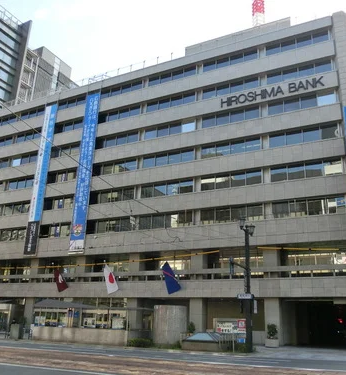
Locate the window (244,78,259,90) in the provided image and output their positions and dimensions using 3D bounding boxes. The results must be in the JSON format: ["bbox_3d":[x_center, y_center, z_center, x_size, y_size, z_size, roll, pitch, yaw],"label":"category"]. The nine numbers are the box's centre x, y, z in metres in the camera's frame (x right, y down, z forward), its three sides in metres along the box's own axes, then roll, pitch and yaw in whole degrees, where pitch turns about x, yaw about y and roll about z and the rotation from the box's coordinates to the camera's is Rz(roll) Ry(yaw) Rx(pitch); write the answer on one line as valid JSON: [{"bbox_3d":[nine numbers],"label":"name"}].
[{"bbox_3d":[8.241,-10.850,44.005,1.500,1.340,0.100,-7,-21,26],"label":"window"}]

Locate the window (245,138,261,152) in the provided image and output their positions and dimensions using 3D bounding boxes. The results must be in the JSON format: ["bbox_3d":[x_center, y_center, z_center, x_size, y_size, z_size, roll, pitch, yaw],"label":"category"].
[{"bbox_3d":[7.540,-3.997,39.316,1.454,1.425,0.150,-8,-21,27],"label":"window"}]

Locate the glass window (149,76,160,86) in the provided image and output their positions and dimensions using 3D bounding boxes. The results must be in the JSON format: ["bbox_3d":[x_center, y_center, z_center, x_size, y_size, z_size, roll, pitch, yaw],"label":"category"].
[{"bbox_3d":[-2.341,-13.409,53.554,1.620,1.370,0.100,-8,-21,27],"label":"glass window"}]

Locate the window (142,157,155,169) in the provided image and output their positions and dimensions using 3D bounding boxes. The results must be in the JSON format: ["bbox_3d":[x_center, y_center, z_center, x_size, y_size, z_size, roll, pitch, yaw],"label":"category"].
[{"bbox_3d":[-2.679,-2.796,47.157,1.509,1.557,0.150,-8,-21,27],"label":"window"}]

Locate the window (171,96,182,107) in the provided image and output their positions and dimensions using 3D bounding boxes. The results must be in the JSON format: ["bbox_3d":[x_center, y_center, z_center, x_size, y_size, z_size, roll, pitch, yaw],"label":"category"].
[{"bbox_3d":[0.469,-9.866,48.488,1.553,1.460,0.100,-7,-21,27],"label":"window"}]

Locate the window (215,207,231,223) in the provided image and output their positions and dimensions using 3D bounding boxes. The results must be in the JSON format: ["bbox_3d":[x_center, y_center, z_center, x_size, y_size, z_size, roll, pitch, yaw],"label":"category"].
[{"bbox_3d":[4.681,2.596,38.562,1.454,1.425,0.150,-8,-21,27],"label":"window"}]

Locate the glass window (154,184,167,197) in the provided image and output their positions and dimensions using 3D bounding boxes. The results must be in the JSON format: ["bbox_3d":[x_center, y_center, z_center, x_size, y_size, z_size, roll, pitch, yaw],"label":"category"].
[{"bbox_3d":[-1.394,0.409,48.159,1.620,1.668,0.100,-8,-21,27],"label":"glass window"}]

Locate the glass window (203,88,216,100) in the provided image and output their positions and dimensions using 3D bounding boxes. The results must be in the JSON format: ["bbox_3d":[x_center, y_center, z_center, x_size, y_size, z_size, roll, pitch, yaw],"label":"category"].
[{"bbox_3d":[3.969,-10.250,46.134,1.513,1.427,0.150,-8,-21,27],"label":"glass window"}]

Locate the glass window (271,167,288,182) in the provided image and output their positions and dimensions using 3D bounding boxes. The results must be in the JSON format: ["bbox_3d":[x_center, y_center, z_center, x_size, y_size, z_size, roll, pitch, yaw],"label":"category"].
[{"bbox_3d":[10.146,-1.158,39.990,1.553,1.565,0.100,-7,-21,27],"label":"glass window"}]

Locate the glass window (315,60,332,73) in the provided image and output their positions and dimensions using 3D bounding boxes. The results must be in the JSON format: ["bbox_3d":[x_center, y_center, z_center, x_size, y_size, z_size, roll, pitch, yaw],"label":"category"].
[{"bbox_3d":[13.751,-10.923,38.318,1.454,1.425,0.150,-8,-21,27],"label":"glass window"}]

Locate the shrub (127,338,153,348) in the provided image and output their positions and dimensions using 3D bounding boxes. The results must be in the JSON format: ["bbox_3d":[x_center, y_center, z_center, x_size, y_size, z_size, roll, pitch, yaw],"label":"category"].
[{"bbox_3d":[-2.123,10.191,27.629,1.750,0.650,1.100,-8,-21,27],"label":"shrub"}]

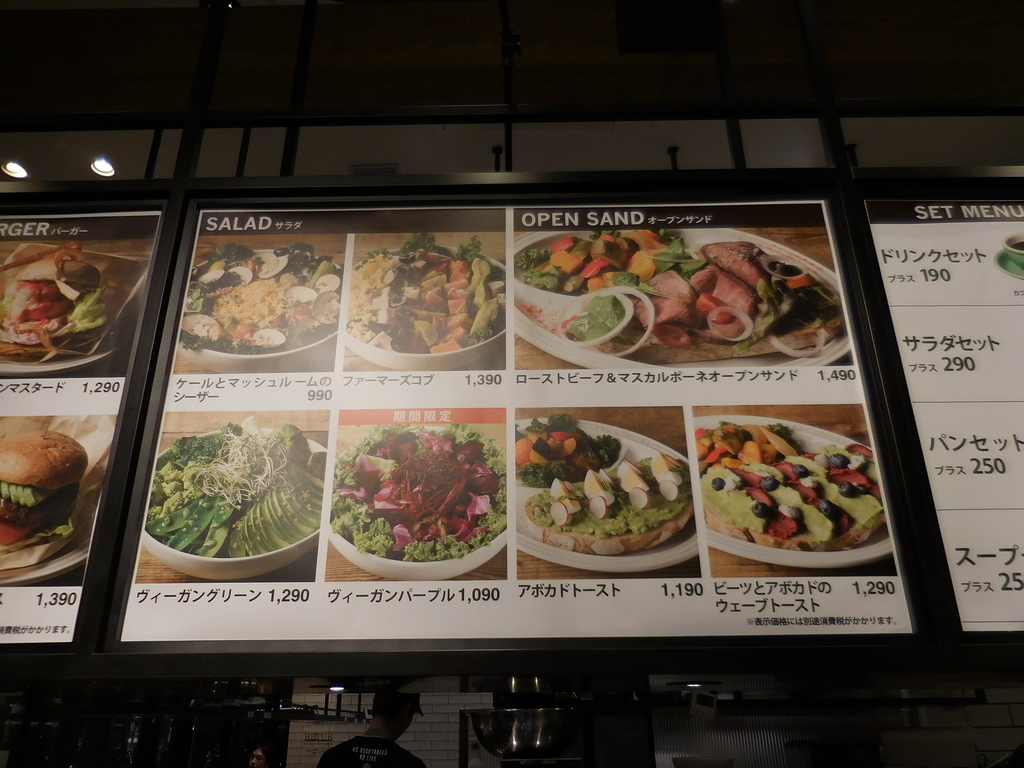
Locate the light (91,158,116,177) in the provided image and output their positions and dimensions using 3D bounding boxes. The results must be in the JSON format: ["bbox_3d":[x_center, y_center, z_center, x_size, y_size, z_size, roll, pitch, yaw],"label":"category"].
[{"bbox_3d":[-1.872,-0.986,3.382,0.100,0.050,0.100,-1,-22,0],"label":"light"}]

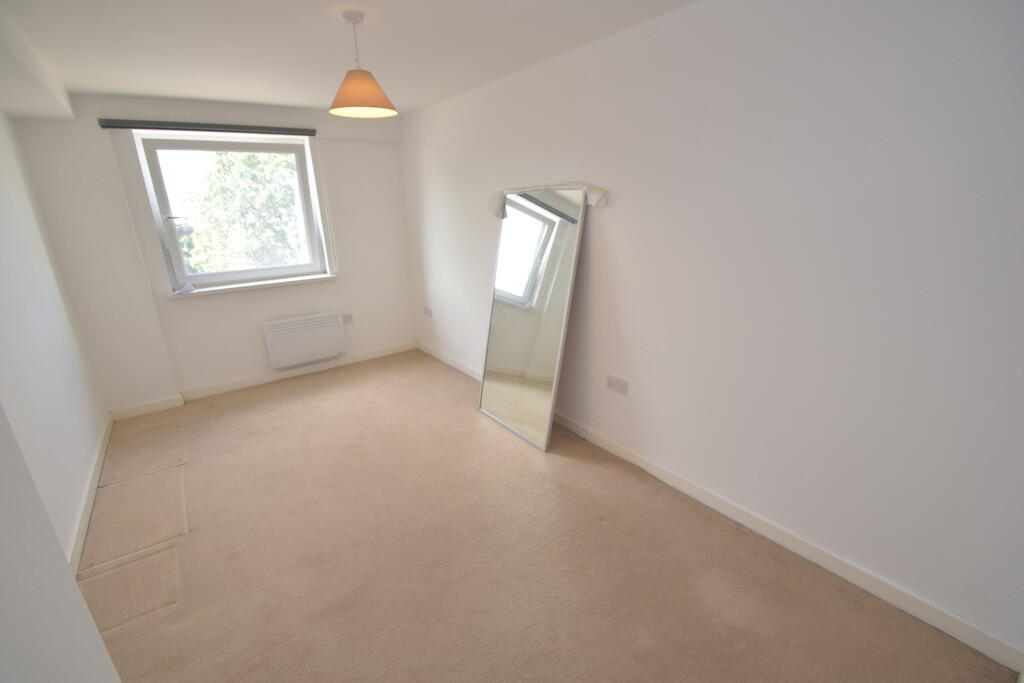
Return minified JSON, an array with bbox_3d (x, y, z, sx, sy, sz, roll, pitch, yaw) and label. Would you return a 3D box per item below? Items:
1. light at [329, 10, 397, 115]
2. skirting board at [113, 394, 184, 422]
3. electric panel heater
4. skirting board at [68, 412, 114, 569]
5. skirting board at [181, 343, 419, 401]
[{"bbox_3d":[-0.697,-1.247,1.926,0.300,0.400,0.300,-14,22,-36],"label":"light"},{"bbox_3d":[-2.809,0.512,3.300,0.429,0.088,0.018,-14,22,-36],"label":"skirting board"},{"bbox_3d":[-1.901,-0.021,3.943,0.640,0.427,0.085,-14,22,-36],"label":"electric panel heater"},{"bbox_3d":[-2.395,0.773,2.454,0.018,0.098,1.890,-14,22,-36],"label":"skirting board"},{"bbox_3d":[-1.874,0.243,4.092,2.076,0.088,0.018,-14,22,-36],"label":"skirting board"}]

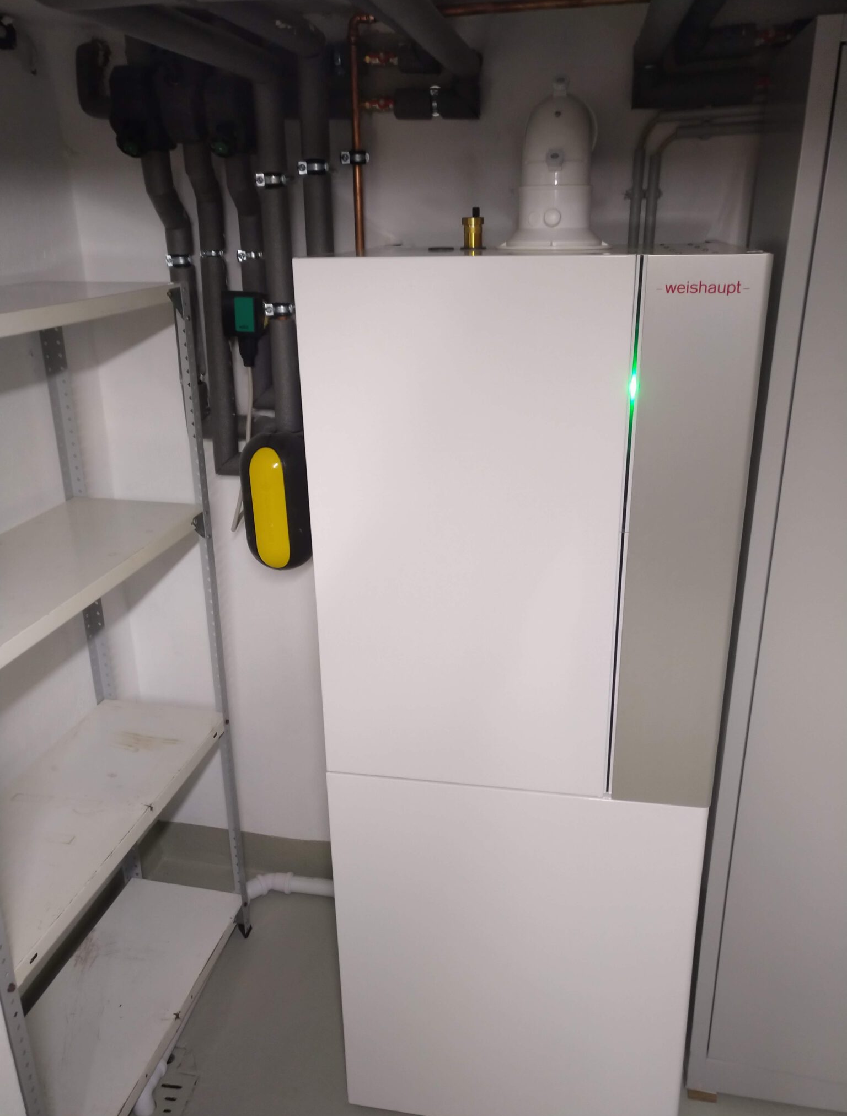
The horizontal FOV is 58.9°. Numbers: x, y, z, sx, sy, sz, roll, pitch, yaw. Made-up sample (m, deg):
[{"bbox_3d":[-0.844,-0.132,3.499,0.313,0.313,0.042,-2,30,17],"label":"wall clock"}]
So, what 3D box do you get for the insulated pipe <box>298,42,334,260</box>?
[{"bbox_3d":[-0.200,-0.755,1.419,0.055,0.340,0.055,2,20,9],"label":"insulated pipe"}]

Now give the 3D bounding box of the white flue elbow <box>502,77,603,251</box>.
[{"bbox_3d":[0.199,-0.597,1.166,0.145,0.215,0.190,2,20,9],"label":"white flue elbow"}]

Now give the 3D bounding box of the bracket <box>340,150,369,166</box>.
[{"bbox_3d":[-0.130,-0.755,1.416,0.050,0.024,0.035,2,20,9],"label":"bracket"}]

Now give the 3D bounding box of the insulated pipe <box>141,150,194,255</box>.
[{"bbox_3d":[-0.503,-0.690,1.473,0.068,0.190,0.066,2,20,9],"label":"insulated pipe"}]

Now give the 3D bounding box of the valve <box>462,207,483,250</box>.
[{"bbox_3d":[0.079,-0.522,1.191,0.035,0.063,0.035,2,20,9],"label":"valve"}]

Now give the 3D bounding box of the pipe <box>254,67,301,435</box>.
[{"bbox_3d":[-0.281,-0.572,1.484,0.055,0.640,0.055,2,20,9],"label":"pipe"}]

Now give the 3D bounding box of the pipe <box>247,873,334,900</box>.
[{"bbox_3d":[-0.338,0.838,1.915,0.215,0.050,0.060,2,20,9],"label":"pipe"}]

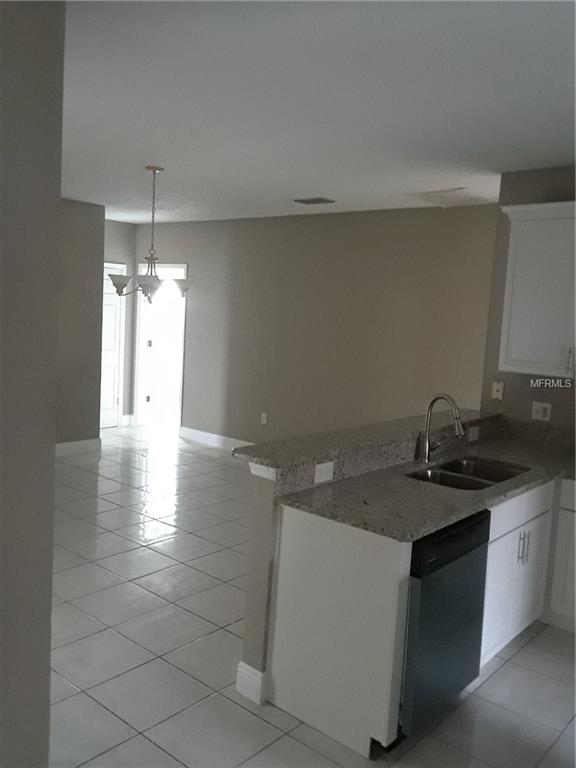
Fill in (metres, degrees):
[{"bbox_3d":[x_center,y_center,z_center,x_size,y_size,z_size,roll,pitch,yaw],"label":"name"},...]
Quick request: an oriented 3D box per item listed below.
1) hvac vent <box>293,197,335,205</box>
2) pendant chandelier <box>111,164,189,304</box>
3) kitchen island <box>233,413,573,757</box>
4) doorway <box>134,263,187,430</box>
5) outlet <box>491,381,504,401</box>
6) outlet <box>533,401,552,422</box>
[{"bbox_3d":[0.235,-1.653,6.036,0.330,0.025,0.220,9,8,41],"label":"hvac vent"},{"bbox_3d":[-1.016,-1.108,4.991,0.610,0.988,0.610,3,6,0],"label":"pendant chandelier"},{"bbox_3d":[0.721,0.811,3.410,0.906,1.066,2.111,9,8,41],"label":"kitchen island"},{"bbox_3d":[-1.637,-0.450,8.618,0.976,2.165,0.130,9,8,41],"label":"doorway"},{"bbox_3d":[1.396,0.049,4.419,0.074,0.116,0.012,9,8,41],"label":"outlet"},{"bbox_3d":[1.615,0.175,4.235,0.116,0.116,0.012,9,8,41],"label":"outlet"}]

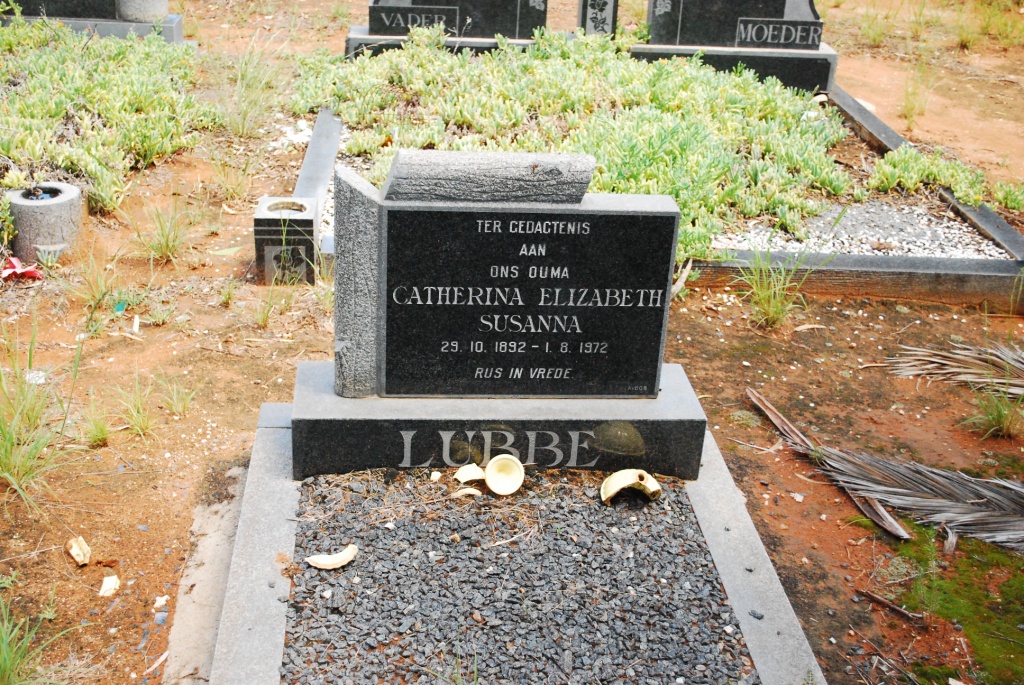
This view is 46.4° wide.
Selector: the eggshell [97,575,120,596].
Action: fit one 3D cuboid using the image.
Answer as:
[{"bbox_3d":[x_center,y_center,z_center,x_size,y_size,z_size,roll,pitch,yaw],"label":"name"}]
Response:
[{"bbox_3d":[-0.754,0.456,2.239,0.034,0.018,0.043,6,26,4],"label":"eggshell"}]

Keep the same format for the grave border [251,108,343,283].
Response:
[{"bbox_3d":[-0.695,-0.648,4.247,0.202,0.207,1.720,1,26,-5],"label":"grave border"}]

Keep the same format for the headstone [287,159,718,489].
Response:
[{"bbox_3d":[-0.019,-0.064,2.495,0.860,0.672,0.251,0,27,-6],"label":"headstone"}]

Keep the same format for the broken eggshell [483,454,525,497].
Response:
[{"bbox_3d":[-0.013,0.277,2.492,0.082,0.082,0.039,4,-7,0],"label":"broken eggshell"}]

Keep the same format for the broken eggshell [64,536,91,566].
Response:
[{"bbox_3d":[-0.843,0.405,2.322,0.043,0.026,0.062,-14,31,-31],"label":"broken eggshell"}]

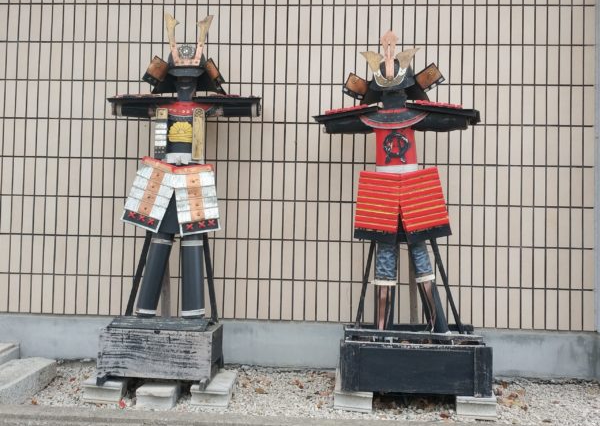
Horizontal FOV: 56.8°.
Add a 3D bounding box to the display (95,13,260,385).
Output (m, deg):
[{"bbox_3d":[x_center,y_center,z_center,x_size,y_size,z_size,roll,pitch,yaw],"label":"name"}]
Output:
[{"bbox_3d":[-0.605,-0.086,2.900,0.820,1.900,0.420,1,-2,3],"label":"display"}]

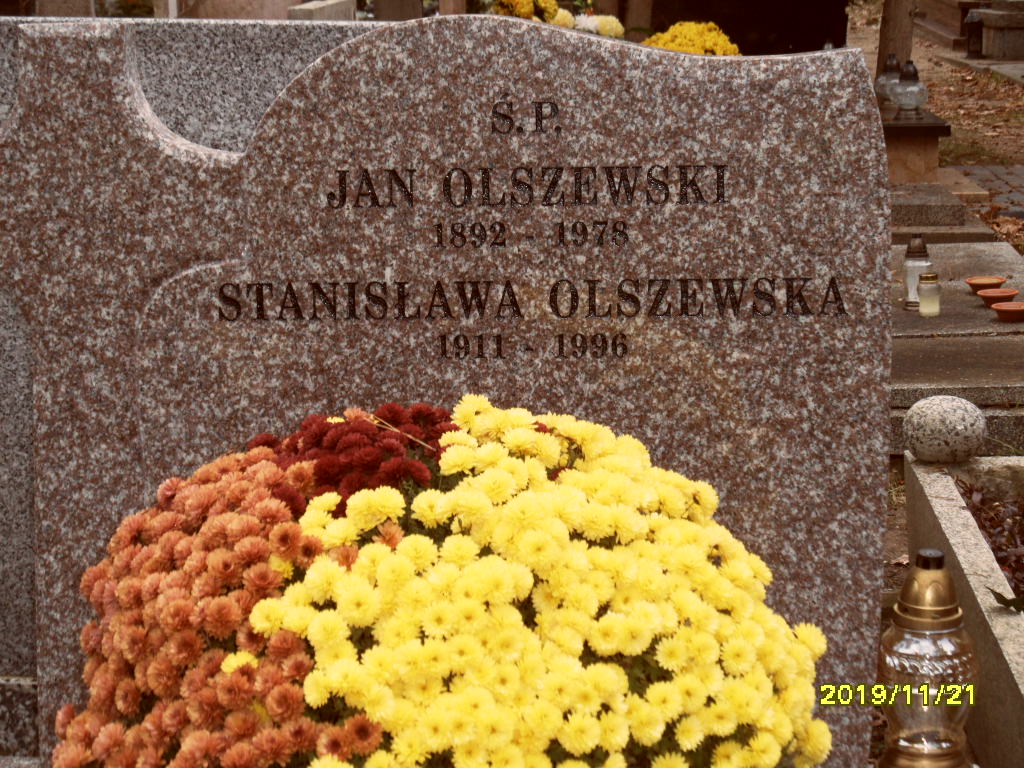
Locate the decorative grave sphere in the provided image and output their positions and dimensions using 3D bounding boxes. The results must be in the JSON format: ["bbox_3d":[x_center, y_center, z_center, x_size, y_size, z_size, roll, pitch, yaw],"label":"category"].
[{"bbox_3d":[0.783,0.085,4.280,0.147,0.125,0.147,0,15,0],"label":"decorative grave sphere"}]

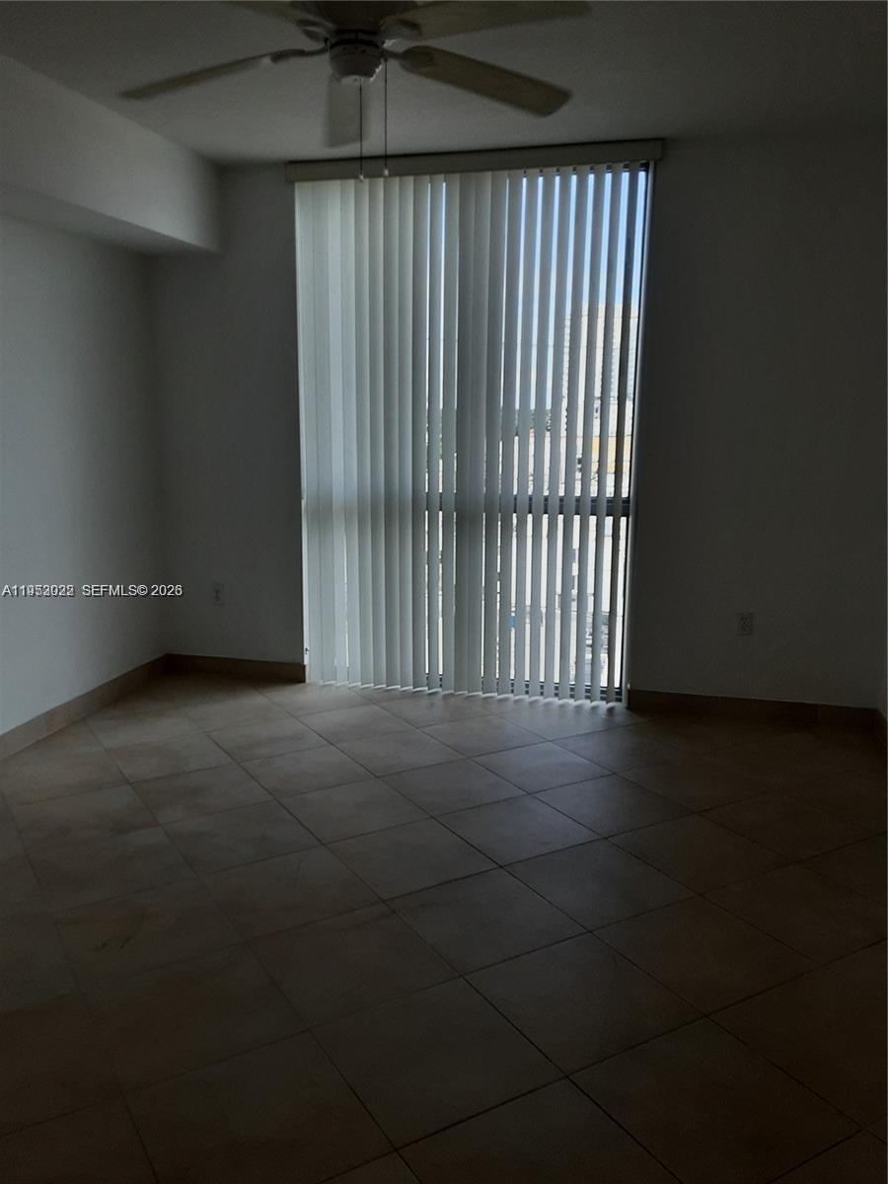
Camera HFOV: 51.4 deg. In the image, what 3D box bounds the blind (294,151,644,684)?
[{"bbox_3d":[0.093,-0.781,4.834,1.787,2.690,0.090,3,11,13],"label":"blind"}]

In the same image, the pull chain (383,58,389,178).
[{"bbox_3d":[-0.156,-1.274,2.486,0.012,0.300,0.012,3,11,13],"label":"pull chain"}]

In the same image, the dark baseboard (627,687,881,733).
[{"bbox_3d":[1.565,0.607,4.738,1.216,0.104,0.015,3,11,13],"label":"dark baseboard"}]

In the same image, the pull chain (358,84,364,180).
[{"bbox_3d":[-0.225,-1.246,2.502,0.012,0.253,0.012,3,11,13],"label":"pull chain"}]

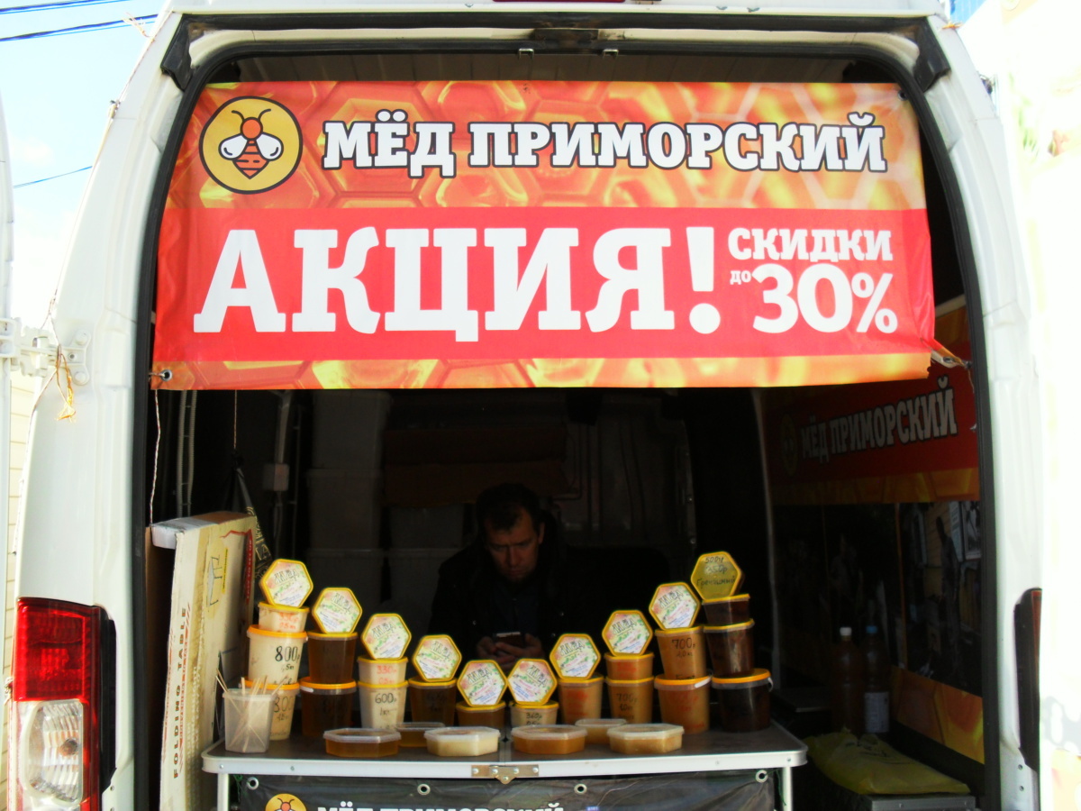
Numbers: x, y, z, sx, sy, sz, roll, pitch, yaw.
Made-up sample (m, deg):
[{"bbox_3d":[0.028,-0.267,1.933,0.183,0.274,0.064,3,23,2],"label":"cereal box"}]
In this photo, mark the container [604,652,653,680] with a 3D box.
[{"bbox_3d":[0.204,0.598,2.507,0.114,0.053,0.101,-1,-6,0],"label":"container"}]

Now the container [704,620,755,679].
[{"bbox_3d":[0.425,0.543,2.435,0.099,0.112,0.112,-5,-5,-5],"label":"container"}]

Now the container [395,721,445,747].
[{"bbox_3d":[-0.247,0.678,2.253,0.108,0.045,0.082,1,-6,-3],"label":"container"}]

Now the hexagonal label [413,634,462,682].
[{"bbox_3d":[-0.221,0.541,2.340,0.104,0.098,0.020,0,-5,-5],"label":"hexagonal label"}]

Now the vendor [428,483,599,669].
[{"bbox_3d":[-0.075,0.830,2.792,0.530,1.240,0.720,0,-6,-3],"label":"vendor"}]

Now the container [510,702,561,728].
[{"bbox_3d":[-0.013,0.714,2.510,0.112,0.055,0.099,0,-5,4],"label":"container"}]

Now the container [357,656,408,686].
[{"bbox_3d":[-0.342,0.576,2.370,0.107,0.056,0.096,0,-5,-2],"label":"container"}]

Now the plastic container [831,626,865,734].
[{"bbox_3d":[0.780,0.706,2.777,0.087,0.292,0.087,0,-6,-3],"label":"plastic container"}]

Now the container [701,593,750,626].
[{"bbox_3d":[0.417,0.460,2.465,0.110,0.069,0.102,-7,-6,16],"label":"container"}]

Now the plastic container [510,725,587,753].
[{"bbox_3d":[0.020,0.696,2.274,0.157,0.040,0.125,-2,-6,0],"label":"plastic container"}]

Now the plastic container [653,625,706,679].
[{"bbox_3d":[0.309,0.537,2.375,0.104,0.112,0.098,-4,-5,-3],"label":"plastic container"}]

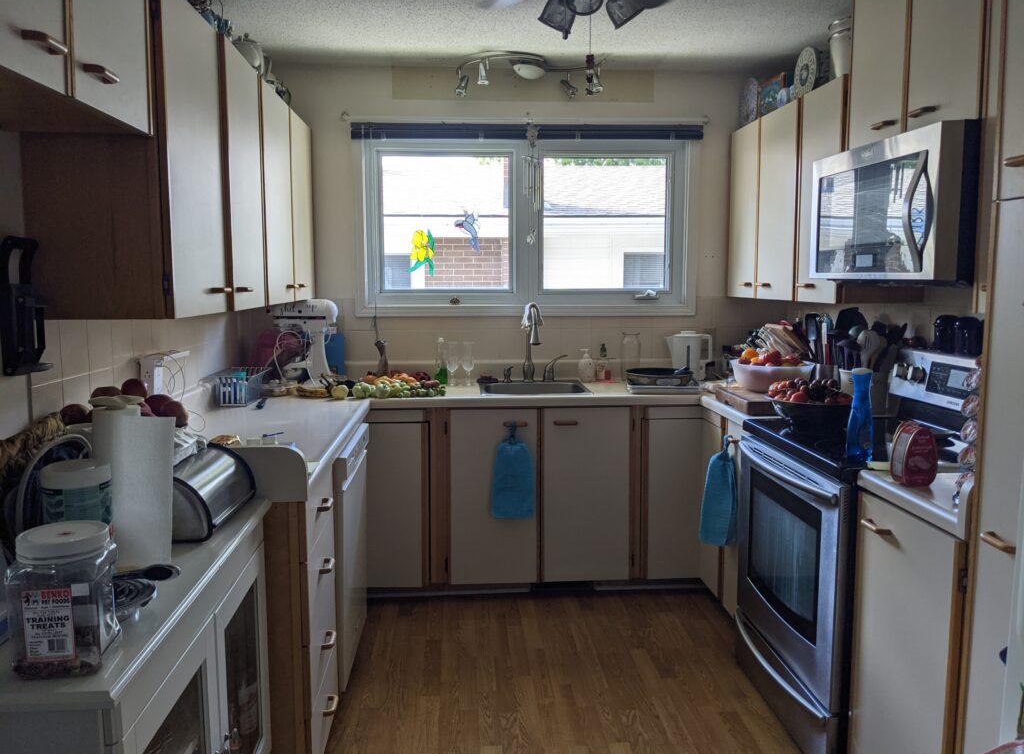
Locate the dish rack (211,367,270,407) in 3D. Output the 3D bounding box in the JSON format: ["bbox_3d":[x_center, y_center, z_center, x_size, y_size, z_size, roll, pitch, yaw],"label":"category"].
[{"bbox_3d":[-1.104,0.041,3.281,0.170,0.125,0.345,-1,7,-4],"label":"dish rack"}]

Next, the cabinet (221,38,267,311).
[{"bbox_3d":[-1.028,-0.632,2.607,0.335,0.810,0.455,-1,7,-4],"label":"cabinet"}]

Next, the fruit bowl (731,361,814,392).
[{"bbox_3d":[1.082,-0.004,3.329,0.350,0.120,0.350,0,7,0],"label":"fruit bowl"}]

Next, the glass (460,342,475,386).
[{"bbox_3d":[-0.217,-0.067,3.875,0.070,0.210,0.070,-1,7,-4],"label":"glass"}]

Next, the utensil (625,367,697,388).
[{"bbox_3d":[0.683,-0.006,3.679,0.320,0.060,0.320,-1,7,-4],"label":"utensil"}]

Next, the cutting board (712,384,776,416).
[{"bbox_3d":[1.023,0.094,3.215,0.300,0.047,0.420,-1,7,-4],"label":"cutting board"}]

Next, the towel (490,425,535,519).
[{"bbox_3d":[0.002,0.409,3.441,0.190,0.410,0.040,-1,7,-4],"label":"towel"}]

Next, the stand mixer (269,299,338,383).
[{"bbox_3d":[-0.966,-0.155,3.719,0.360,0.420,0.260,1,7,6],"label":"stand mixer"}]

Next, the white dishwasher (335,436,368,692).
[{"bbox_3d":[-0.862,0.643,2.925,0.600,0.840,0.600,-1,7,-4],"label":"white dishwasher"}]

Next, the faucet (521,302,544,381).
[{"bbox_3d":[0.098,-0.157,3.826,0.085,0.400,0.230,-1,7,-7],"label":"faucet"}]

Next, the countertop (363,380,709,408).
[{"bbox_3d":[0.090,0.070,3.714,1.440,0.043,0.630,-1,7,-4],"label":"countertop"}]

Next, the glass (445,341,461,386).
[{"bbox_3d":[-0.281,-0.056,3.755,0.063,0.205,0.063,-1,7,-4],"label":"glass"}]

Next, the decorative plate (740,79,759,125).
[{"bbox_3d":[1.144,-1.310,3.823,0.035,0.240,0.240,6,6,-5],"label":"decorative plate"}]

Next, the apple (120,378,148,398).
[{"bbox_3d":[-0.889,0.033,1.880,0.064,0.060,0.064,-1,7,-4],"label":"apple"}]

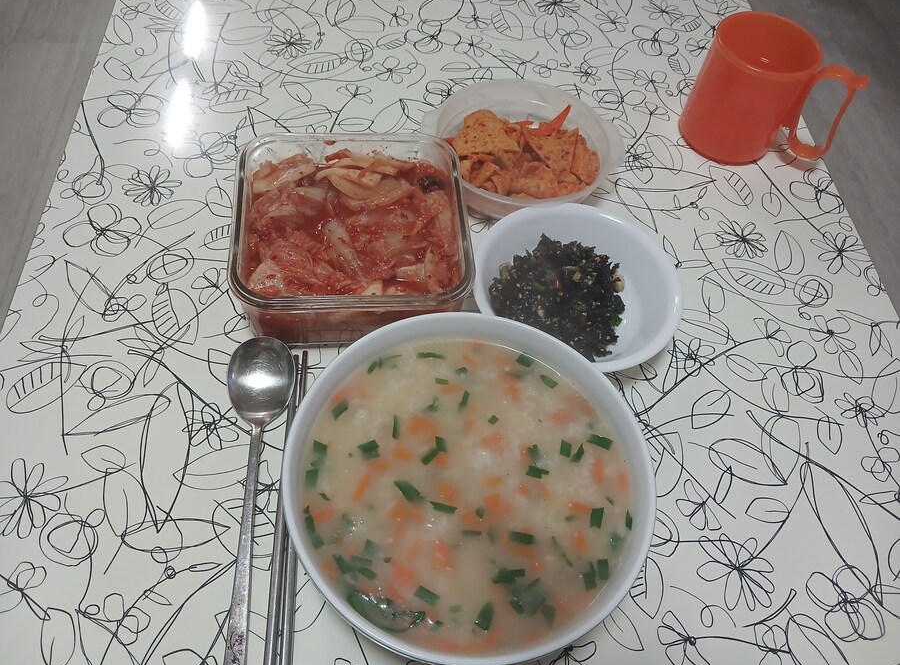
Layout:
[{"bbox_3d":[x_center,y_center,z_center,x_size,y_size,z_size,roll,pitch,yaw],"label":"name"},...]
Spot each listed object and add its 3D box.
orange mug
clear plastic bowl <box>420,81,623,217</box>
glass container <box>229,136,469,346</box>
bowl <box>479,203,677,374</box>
[{"bbox_3d":[0.269,-0.197,0.588,0.135,0.088,0.088,11,57,1],"label":"orange mug"},{"bbox_3d":[0.057,-0.139,0.556,0.161,0.037,0.140,6,57,-3],"label":"clear plastic bowl"},{"bbox_3d":[-0.066,-0.065,0.477,0.152,0.065,0.152,-2,57,-8],"label":"glass container"},{"bbox_3d":[0.083,-0.024,0.482,0.140,0.040,0.140,3,57,-5],"label":"bowl"}]

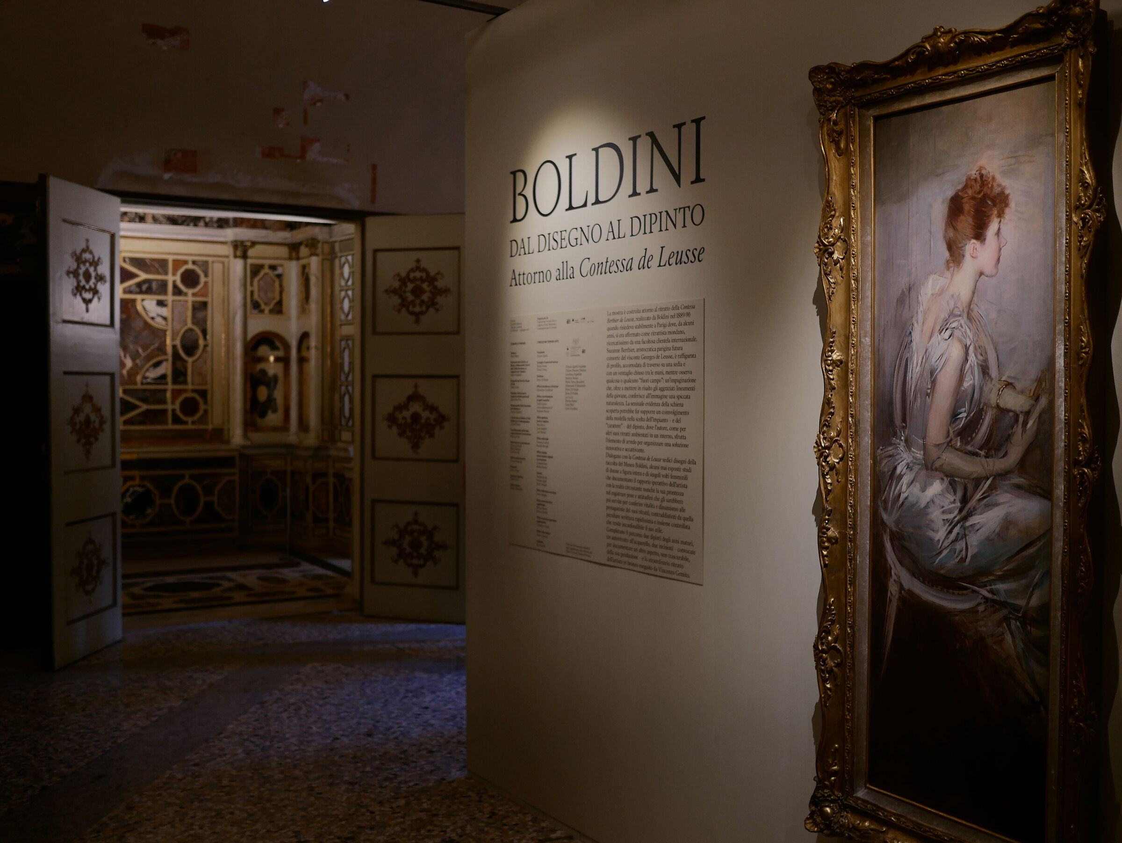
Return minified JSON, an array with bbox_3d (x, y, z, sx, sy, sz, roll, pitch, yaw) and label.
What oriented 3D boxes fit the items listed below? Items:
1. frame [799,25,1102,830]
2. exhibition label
[{"bbox_3d":[0.880,0.091,2.936,0.110,1.887,0.825,-1,2,-31],"label":"frame"},{"bbox_3d":[0.110,0.046,4.297,0.010,0.846,1.173,-1,2,-31],"label":"exhibition label"}]

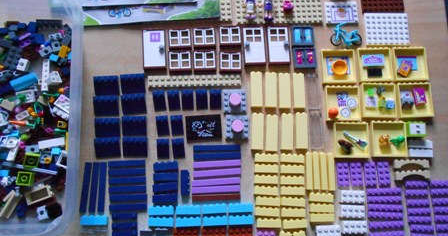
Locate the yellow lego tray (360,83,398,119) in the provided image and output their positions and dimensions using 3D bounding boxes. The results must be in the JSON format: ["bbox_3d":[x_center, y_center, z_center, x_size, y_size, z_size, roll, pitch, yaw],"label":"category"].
[{"bbox_3d":[0.219,-0.024,0.475,0.048,0.008,0.050,0,82,-2],"label":"yellow lego tray"}]

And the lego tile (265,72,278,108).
[{"bbox_3d":[0.066,-0.038,0.472,0.016,0.008,0.050,1,82,-2],"label":"lego tile"}]

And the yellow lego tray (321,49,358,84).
[{"bbox_3d":[0.162,-0.073,0.480,0.048,0.008,0.049,-1,81,-3],"label":"yellow lego tray"}]

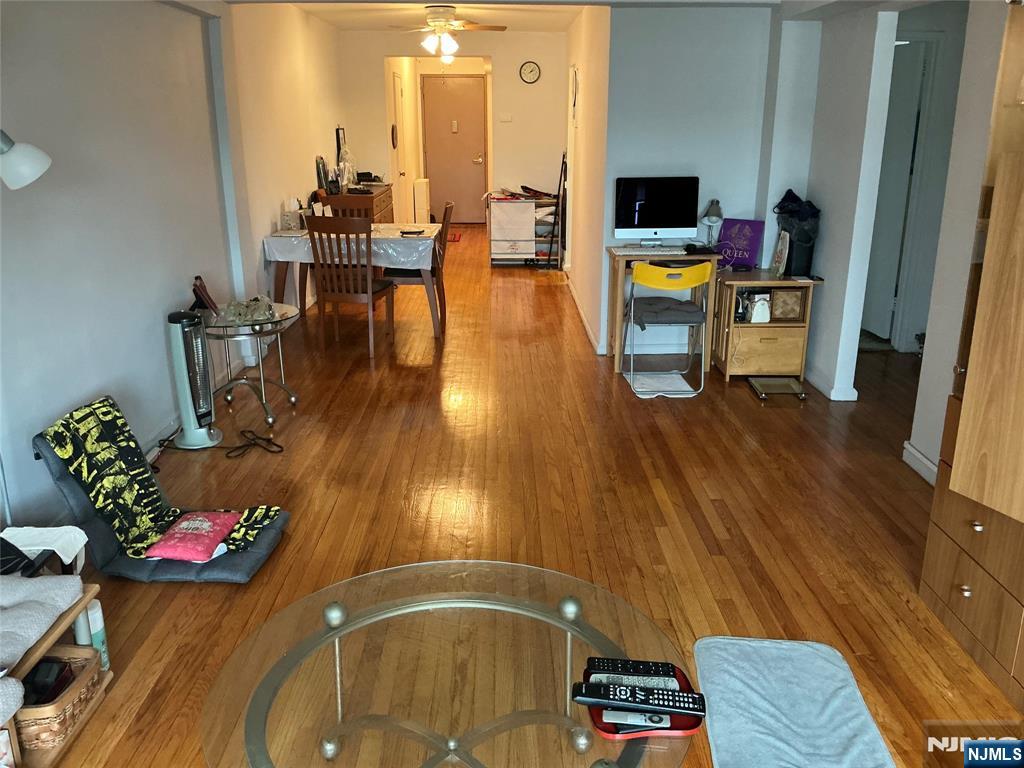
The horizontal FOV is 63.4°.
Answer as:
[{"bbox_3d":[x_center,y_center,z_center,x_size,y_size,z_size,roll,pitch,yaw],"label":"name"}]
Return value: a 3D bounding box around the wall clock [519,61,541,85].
[{"bbox_3d":[0.185,-3.161,8.415,0.225,0.230,0.040,0,17,0],"label":"wall clock"}]

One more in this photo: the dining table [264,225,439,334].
[{"bbox_3d":[-1.166,-0.809,6.402,1.210,0.745,0.890,0,17,-1],"label":"dining table"}]

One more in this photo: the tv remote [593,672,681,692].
[{"bbox_3d":[0.242,0.600,1.636,0.170,0.020,0.046,1,17,5],"label":"tv remote"}]

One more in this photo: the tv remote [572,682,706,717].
[{"bbox_3d":[0.225,0.561,1.468,0.226,0.026,0.046,2,17,8],"label":"tv remote"}]

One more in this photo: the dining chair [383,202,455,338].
[{"bbox_3d":[-0.691,-0.873,6.273,0.510,0.940,0.440,0,17,-1],"label":"dining chair"}]

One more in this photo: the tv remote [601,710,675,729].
[{"bbox_3d":[0.231,0.625,1.541,0.124,0.009,0.032,1,17,4],"label":"tv remote"}]

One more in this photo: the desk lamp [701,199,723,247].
[{"bbox_3d":[1.242,-0.989,5.159,0.140,0.305,0.170,2,17,7],"label":"desk lamp"}]

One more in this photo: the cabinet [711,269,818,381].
[{"bbox_3d":[1.508,-0.365,5.061,0.520,0.595,0.440,0,17,0],"label":"cabinet"}]

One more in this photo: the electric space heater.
[{"bbox_3d":[-1.562,-0.025,4.039,0.240,0.630,0.240,12,21,34],"label":"electric space heater"}]

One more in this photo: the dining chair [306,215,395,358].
[{"bbox_3d":[-1.070,-0.674,5.547,0.440,0.915,0.480,4,17,12],"label":"dining chair"}]

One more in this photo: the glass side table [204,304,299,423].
[{"bbox_3d":[-1.394,-0.098,4.319,0.600,0.540,0.600,0,17,0],"label":"glass side table"}]

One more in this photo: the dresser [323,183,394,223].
[{"bbox_3d":[-1.539,-1.524,8.491,0.490,0.890,1.400,0,17,-1],"label":"dresser"}]

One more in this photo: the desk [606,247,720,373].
[{"bbox_3d":[0.944,-0.477,5.235,0.640,0.710,0.490,0,17,0],"label":"desk"}]

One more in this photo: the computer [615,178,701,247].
[{"bbox_3d":[0.912,-1.089,5.272,0.530,0.450,0.180,-1,17,-3],"label":"computer"}]

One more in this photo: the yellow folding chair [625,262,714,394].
[{"bbox_3d":[0.909,-0.377,4.946,0.450,0.760,0.470,0,17,-1],"label":"yellow folding chair"}]

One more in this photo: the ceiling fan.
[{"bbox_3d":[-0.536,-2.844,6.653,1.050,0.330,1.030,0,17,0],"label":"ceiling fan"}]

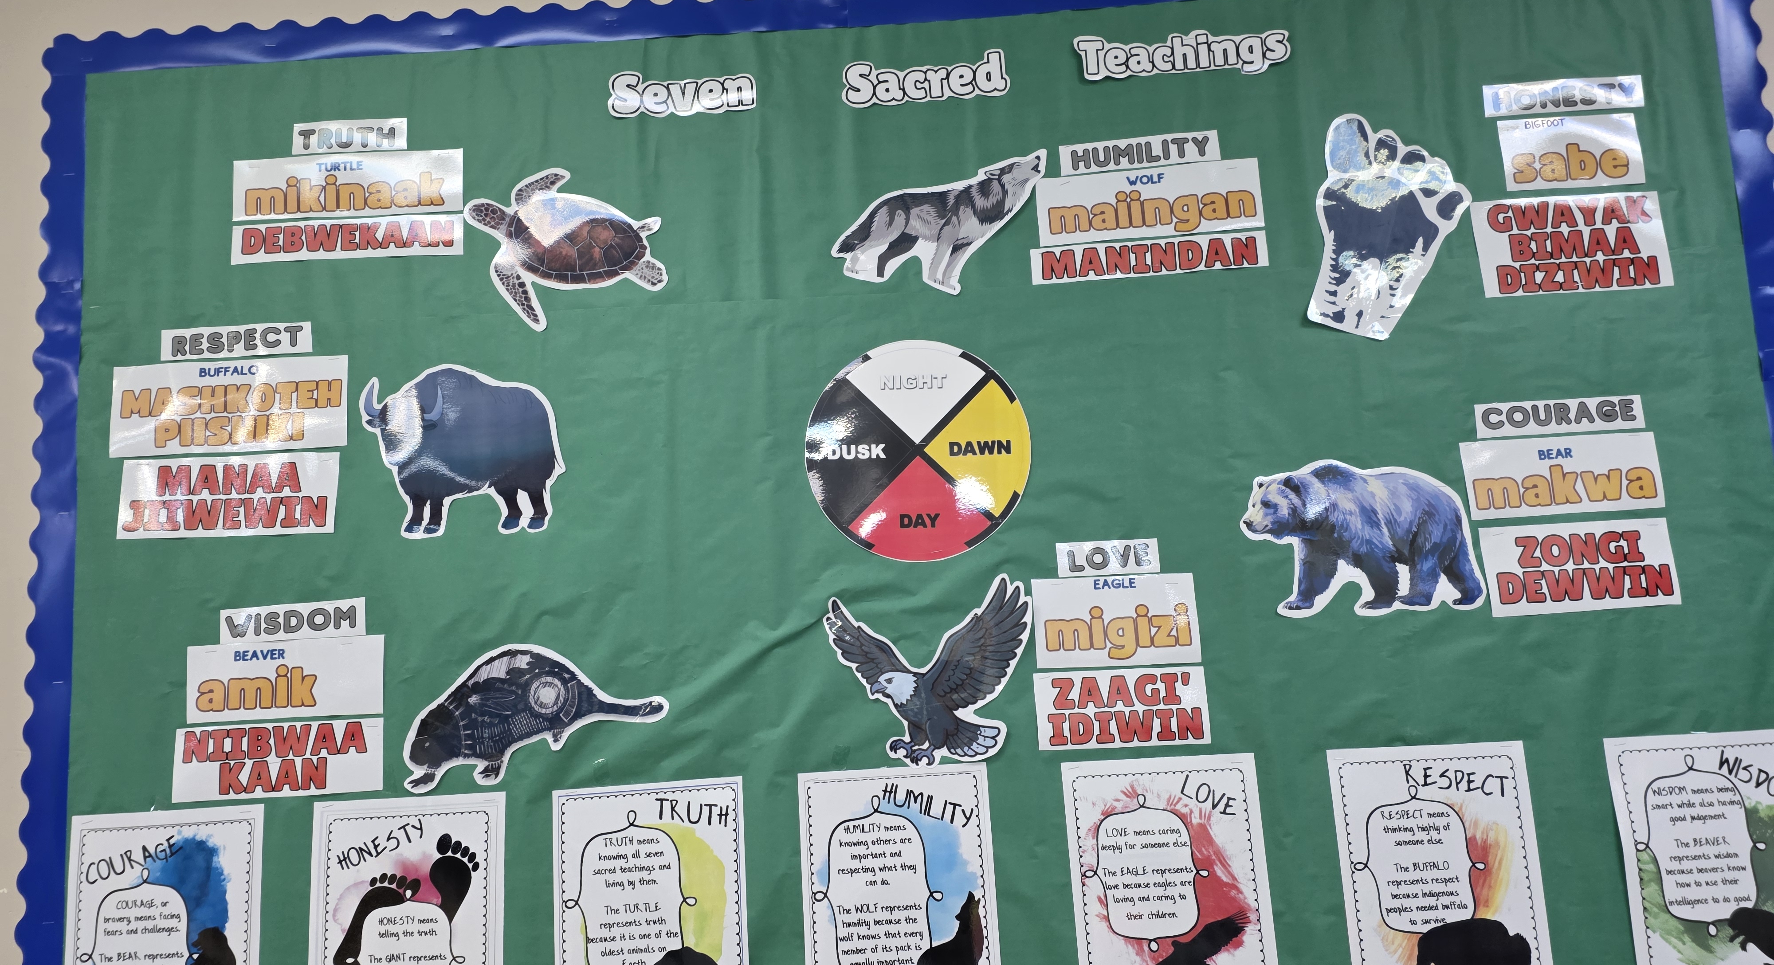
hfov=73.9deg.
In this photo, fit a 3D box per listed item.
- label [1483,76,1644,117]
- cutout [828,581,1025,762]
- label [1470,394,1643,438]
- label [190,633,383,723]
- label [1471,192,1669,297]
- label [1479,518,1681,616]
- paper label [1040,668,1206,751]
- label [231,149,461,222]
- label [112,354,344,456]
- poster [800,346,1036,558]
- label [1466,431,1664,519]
[{"bbox_3d":[0.842,-0.480,1.465,0.197,0.042,0.004,-4,-11,0],"label":"label"},{"bbox_3d":[0.052,0.217,1.349,0.243,0.215,0.004,-3,-11,0],"label":"cutout"},{"bbox_3d":[0.791,-0.077,1.386,0.196,0.040,0.004,-3,-10,0],"label":"label"},{"bbox_3d":[-0.692,0.227,1.356,0.227,0.088,0.004,-3,-10,0],"label":"label"},{"bbox_3d":[0.828,-0.287,1.423,0.226,0.121,0.004,-4,-10,0],"label":"label"},{"bbox_3d":[0.796,0.097,1.354,0.215,0.101,0.004,-4,-10,0],"label":"label"},{"bbox_3d":[0.267,0.256,1.335,0.194,0.085,0.004,-3,-10,1],"label":"paper label"},{"bbox_3d":[-0.672,-0.371,1.471,0.288,0.082,0.004,-3,-11,0],"label":"label"},{"bbox_3d":[-0.792,-0.092,1.421,0.286,0.112,0.004,-3,-11,0],"label":"label"},{"bbox_3d":[0.037,-0.039,1.392,0.265,0.265,0.004,-3,-10,0],"label":"poster"},{"bbox_3d":[0.788,-0.008,1.373,0.225,0.090,0.004,-4,-10,0],"label":"label"}]

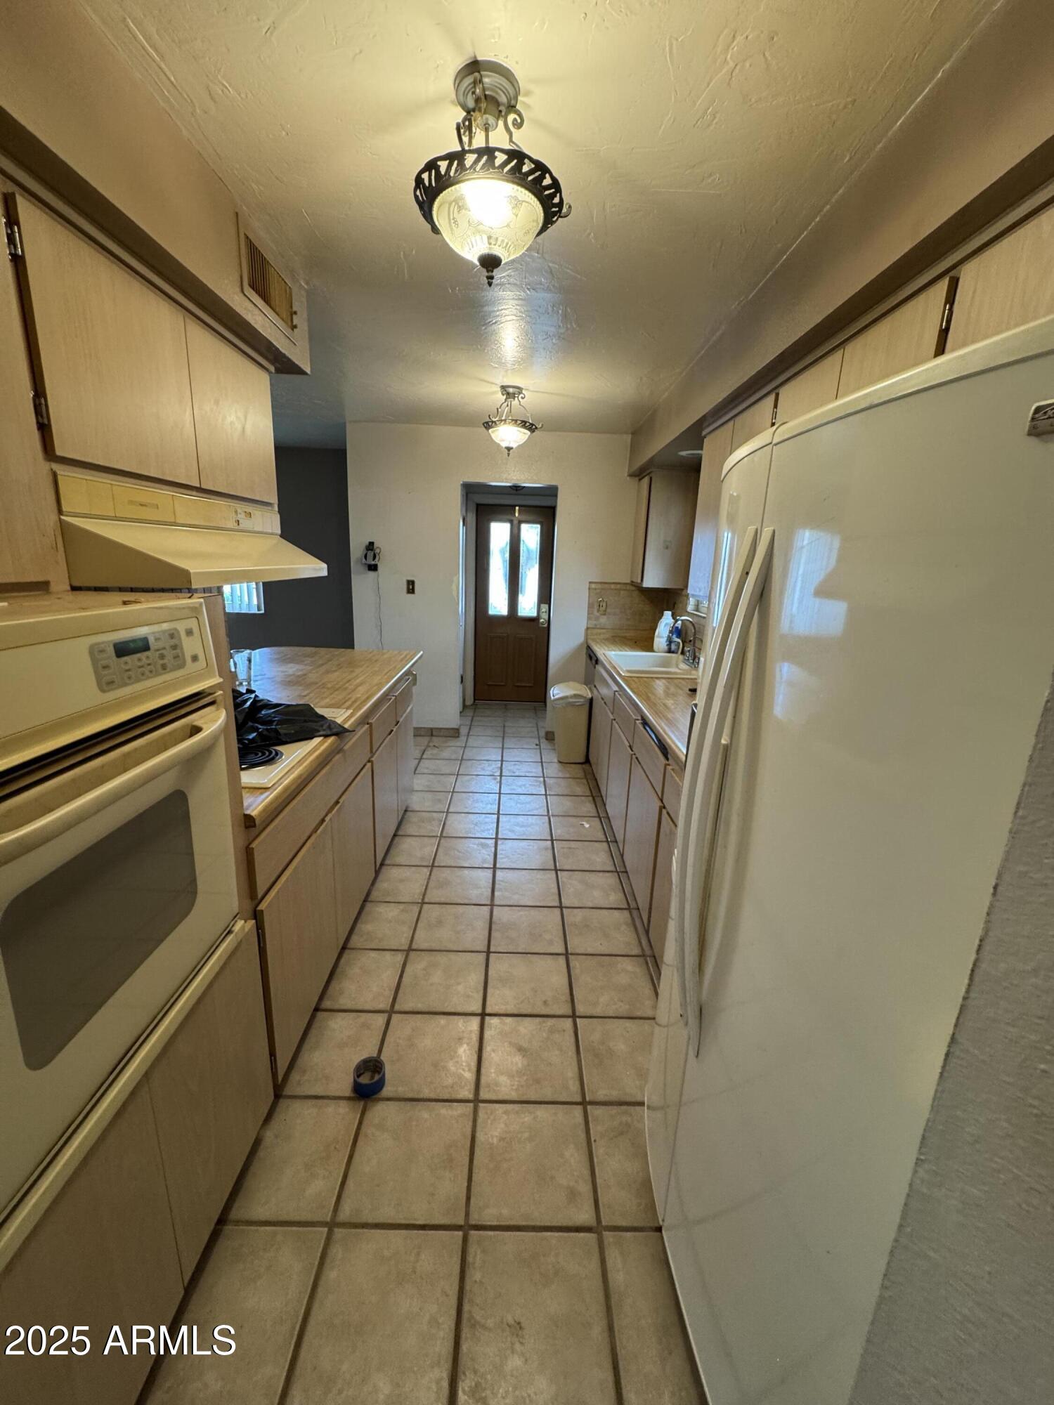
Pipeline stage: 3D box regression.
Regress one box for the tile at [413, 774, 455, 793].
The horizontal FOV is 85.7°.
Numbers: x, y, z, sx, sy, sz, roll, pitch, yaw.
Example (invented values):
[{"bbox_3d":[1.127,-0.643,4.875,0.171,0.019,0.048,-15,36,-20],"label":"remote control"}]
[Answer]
[{"bbox_3d":[-0.644,0.554,3.893,0.303,0.011,0.306,2,14,-1],"label":"tile"}]

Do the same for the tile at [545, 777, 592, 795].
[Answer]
[{"bbox_3d":[0.288,0.586,3.944,0.302,0.010,0.305,2,14,-1],"label":"tile"}]

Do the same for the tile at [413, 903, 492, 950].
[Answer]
[{"bbox_3d":[-0.310,0.943,2.375,0.303,0.011,0.306,2,14,-1],"label":"tile"}]

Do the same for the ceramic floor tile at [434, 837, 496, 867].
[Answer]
[{"bbox_3d":[-0.319,0.790,2.977,0.298,0.012,0.300,2,14,-1],"label":"ceramic floor tile"}]

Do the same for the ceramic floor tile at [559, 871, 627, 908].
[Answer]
[{"bbox_3d":[0.304,0.887,2.688,0.298,0.012,0.300,2,14,-1],"label":"ceramic floor tile"}]

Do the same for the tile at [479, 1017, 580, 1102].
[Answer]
[{"bbox_3d":[0.009,1.103,1.769,0.298,0.012,0.300,2,14,-1],"label":"tile"}]

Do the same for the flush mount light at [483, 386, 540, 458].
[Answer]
[{"bbox_3d":[-0.097,-1.645,3.347,0.335,0.365,0.335,2,14,-1],"label":"flush mount light"}]

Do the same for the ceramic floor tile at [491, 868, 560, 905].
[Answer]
[{"bbox_3d":[-0.005,0.876,2.681,0.298,0.012,0.300,2,14,-1],"label":"ceramic floor tile"}]

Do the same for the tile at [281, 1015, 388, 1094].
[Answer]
[{"bbox_3d":[-0.609,1.082,1.754,0.298,0.012,0.300,2,14,-1],"label":"tile"}]

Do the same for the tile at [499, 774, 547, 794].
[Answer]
[{"bbox_3d":[-0.024,0.572,3.887,0.296,0.010,0.301,2,14,-1],"label":"tile"}]

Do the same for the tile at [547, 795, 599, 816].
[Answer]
[{"bbox_3d":[0.290,0.660,3.600,0.298,0.012,0.300,2,14,-1],"label":"tile"}]

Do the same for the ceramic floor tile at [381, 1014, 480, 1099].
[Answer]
[{"bbox_3d":[-0.303,1.106,1.780,0.302,0.010,0.305,2,14,-1],"label":"ceramic floor tile"}]

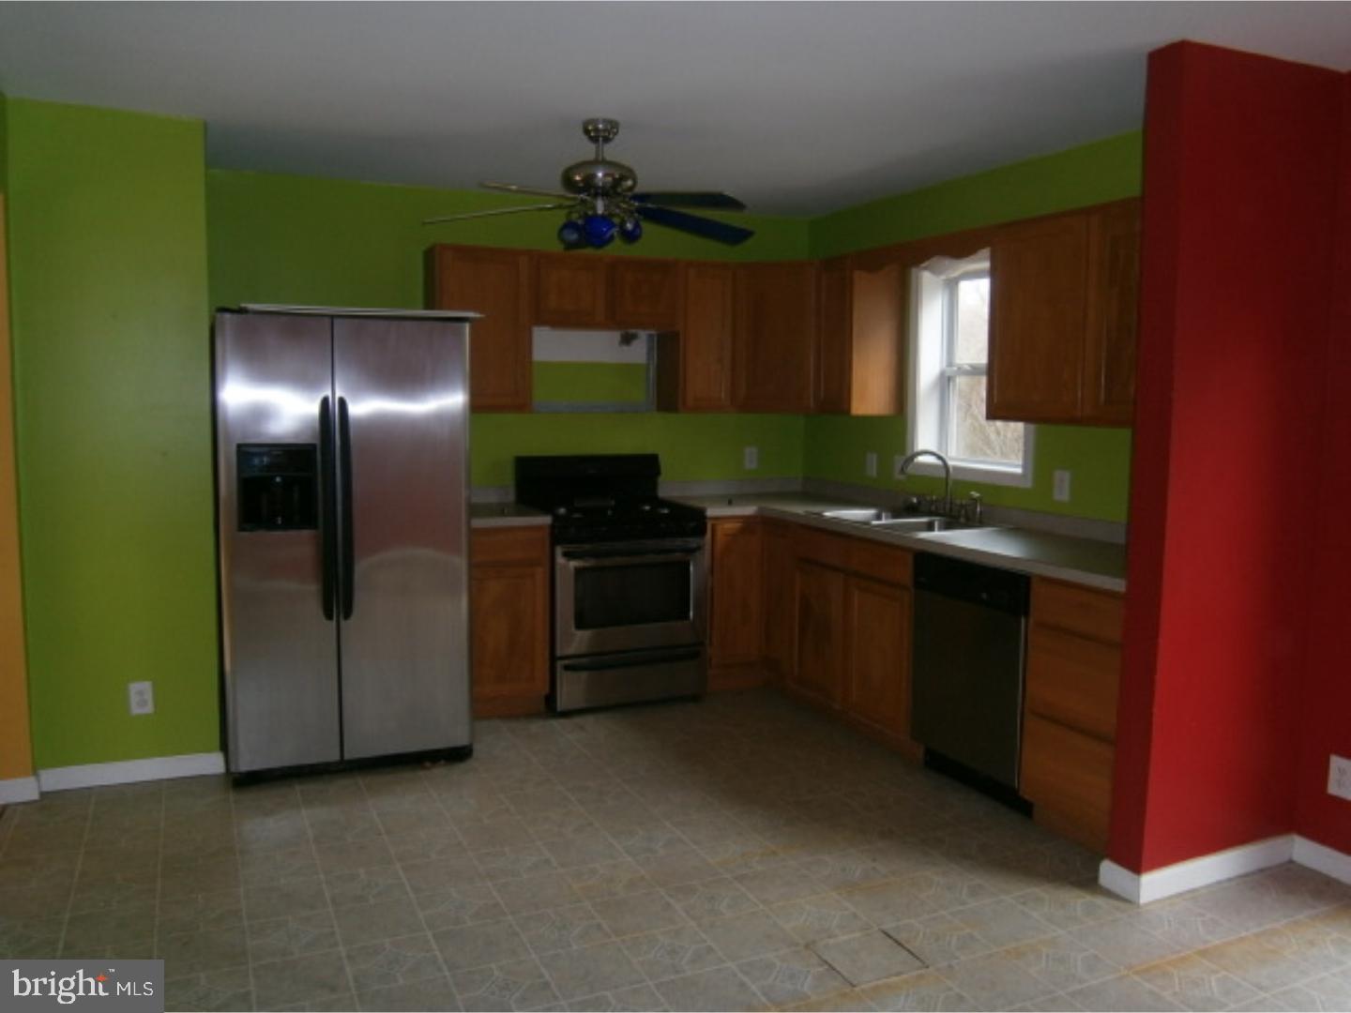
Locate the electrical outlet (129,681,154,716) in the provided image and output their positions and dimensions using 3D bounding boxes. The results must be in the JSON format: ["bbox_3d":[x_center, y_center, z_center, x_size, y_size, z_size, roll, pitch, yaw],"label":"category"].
[{"bbox_3d":[-1.963,0.709,3.732,0.074,0.117,0.010,-2,6,-25],"label":"electrical outlet"}]

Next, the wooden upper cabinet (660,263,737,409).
[{"bbox_3d":[0.103,-0.873,5.303,0.327,0.756,0.320,-3,7,-25],"label":"wooden upper cabinet"}]

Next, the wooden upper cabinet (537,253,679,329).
[{"bbox_3d":[-0.392,-1.051,5.051,0.762,0.353,0.320,-3,7,-25],"label":"wooden upper cabinet"}]

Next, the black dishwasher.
[{"bbox_3d":[1.320,0.602,3.795,0.616,0.820,0.590,-2,6,-25],"label":"black dishwasher"}]

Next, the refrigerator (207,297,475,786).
[{"bbox_3d":[-1.342,0.129,4.115,0.895,1.745,0.830,-2,6,-22],"label":"refrigerator"}]

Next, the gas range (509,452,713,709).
[{"bbox_3d":[-0.326,0.345,5.020,0.767,1.155,0.680,-3,7,-25],"label":"gas range"}]

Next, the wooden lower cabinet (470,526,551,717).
[{"bbox_3d":[-0.897,0.497,4.753,0.444,0.892,0.627,-2,6,-25],"label":"wooden lower cabinet"}]

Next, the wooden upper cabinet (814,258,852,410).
[{"bbox_3d":[0.911,-0.835,5.016,0.320,0.756,0.305,-3,7,-25],"label":"wooden upper cabinet"}]

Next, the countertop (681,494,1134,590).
[{"bbox_3d":[0.898,0.095,4.340,0.947,0.038,2.832,-2,6,-25],"label":"countertop"}]

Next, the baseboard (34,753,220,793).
[{"bbox_3d":[-2.039,1.003,3.827,0.627,0.087,0.017,-3,7,-25],"label":"baseboard"}]

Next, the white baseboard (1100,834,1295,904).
[{"bbox_3d":[1.629,1.097,3.132,0.689,0.088,0.138,-2,6,-25],"label":"white baseboard"}]

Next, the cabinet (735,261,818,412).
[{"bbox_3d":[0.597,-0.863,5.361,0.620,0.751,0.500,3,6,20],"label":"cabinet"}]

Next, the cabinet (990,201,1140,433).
[{"bbox_3d":[1.575,-0.670,3.583,0.310,0.751,1.003,-2,6,-25],"label":"cabinet"}]

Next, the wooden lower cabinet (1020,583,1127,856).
[{"bbox_3d":[1.562,0.680,3.396,0.620,0.876,0.443,-3,7,-25],"label":"wooden lower cabinet"}]

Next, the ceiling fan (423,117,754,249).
[{"bbox_3d":[-0.272,-1.138,3.599,1.250,0.447,1.230,-3,7,-25],"label":"ceiling fan"}]

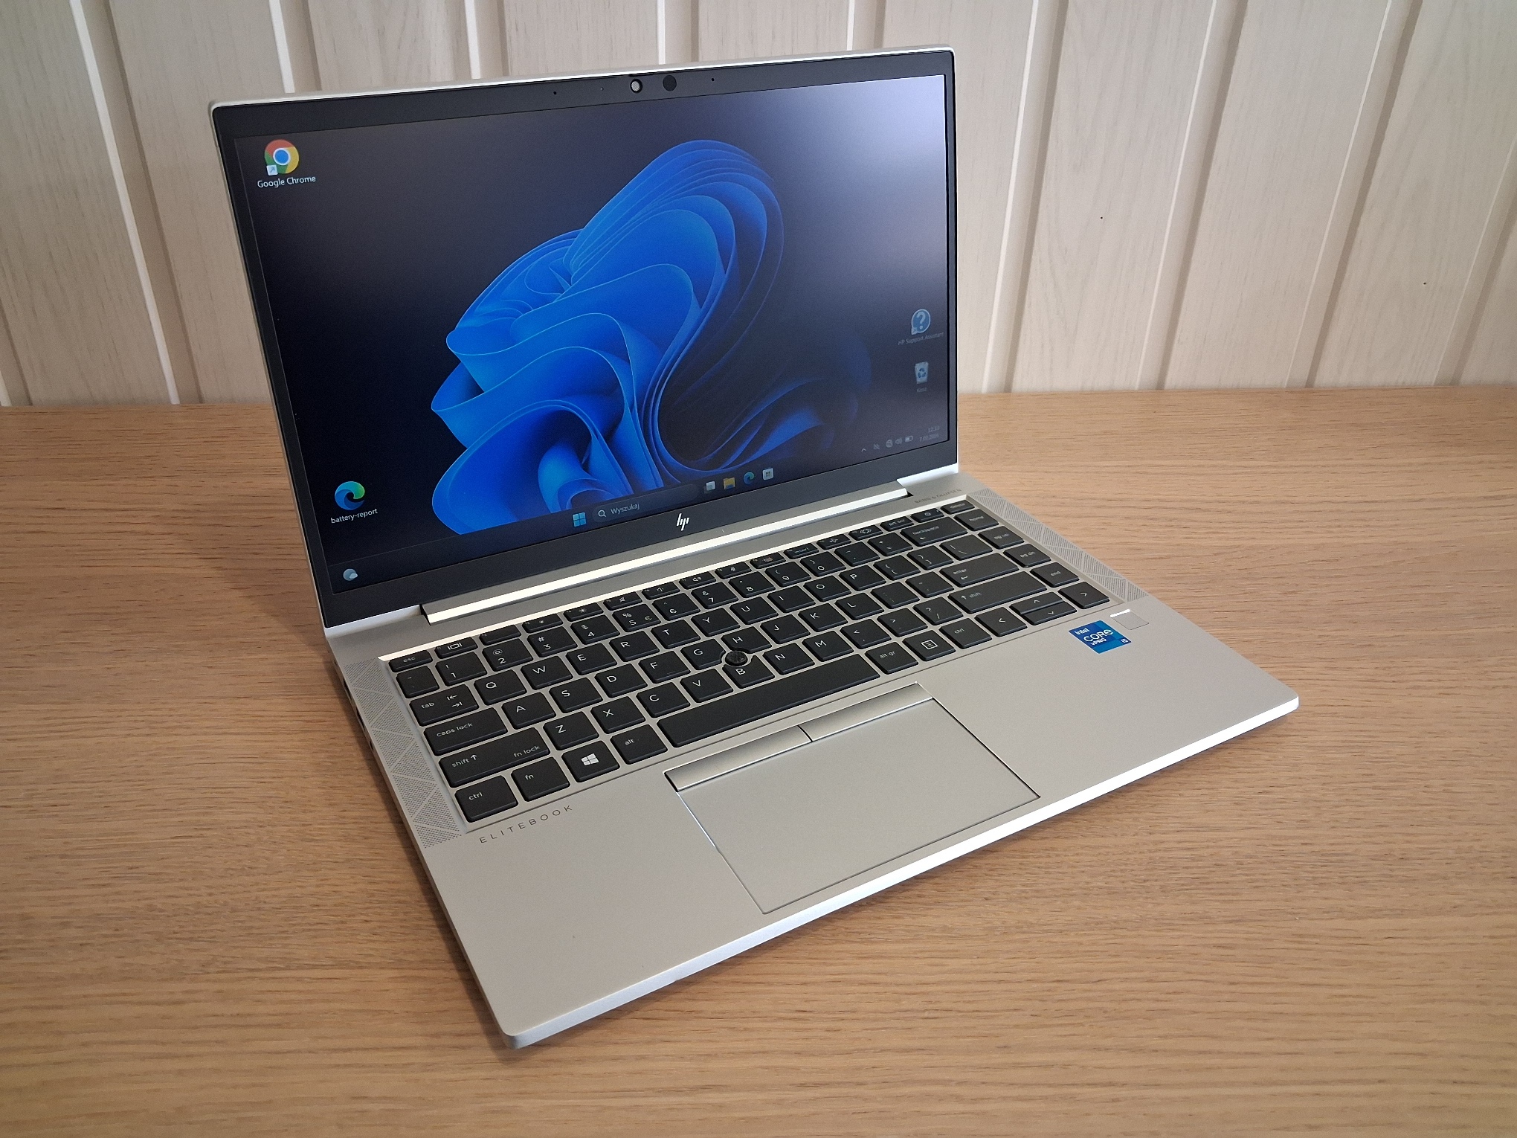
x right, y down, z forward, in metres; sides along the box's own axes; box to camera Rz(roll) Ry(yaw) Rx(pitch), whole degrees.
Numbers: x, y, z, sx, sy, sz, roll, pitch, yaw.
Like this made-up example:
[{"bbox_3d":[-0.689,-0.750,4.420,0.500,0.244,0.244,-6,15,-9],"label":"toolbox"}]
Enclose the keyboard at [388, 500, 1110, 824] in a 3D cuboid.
[{"bbox_3d":[0.004,0.026,0.494,0.289,0.006,0.103,-16,36,-25],"label":"keyboard"}]

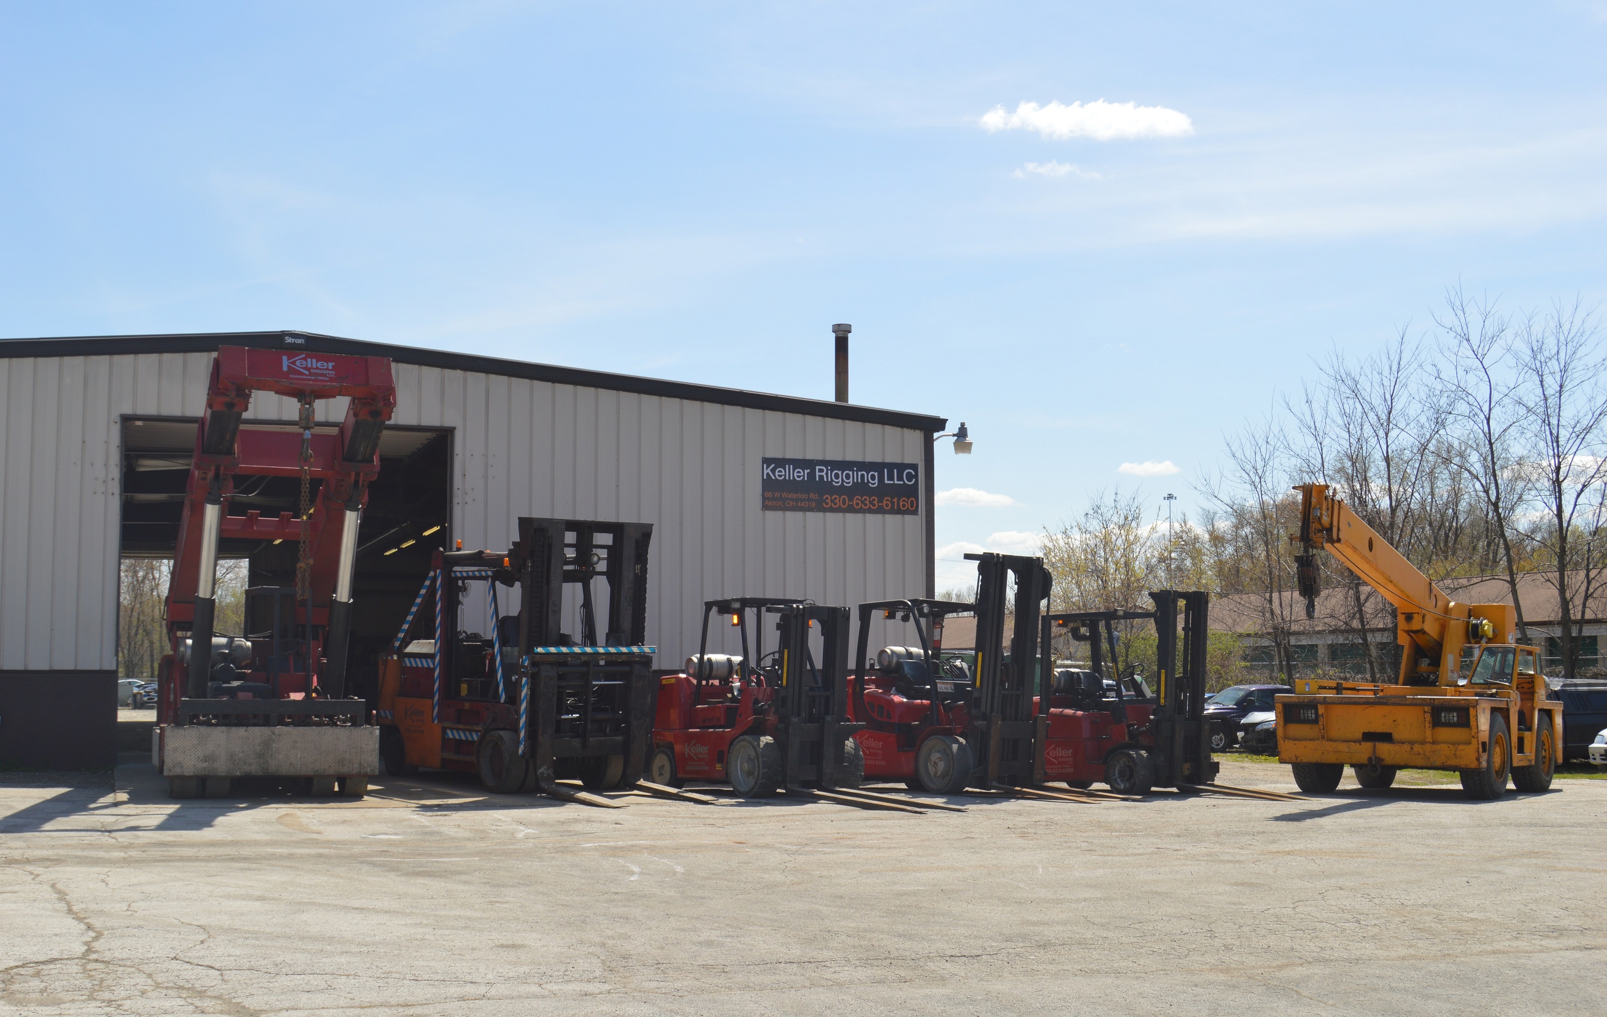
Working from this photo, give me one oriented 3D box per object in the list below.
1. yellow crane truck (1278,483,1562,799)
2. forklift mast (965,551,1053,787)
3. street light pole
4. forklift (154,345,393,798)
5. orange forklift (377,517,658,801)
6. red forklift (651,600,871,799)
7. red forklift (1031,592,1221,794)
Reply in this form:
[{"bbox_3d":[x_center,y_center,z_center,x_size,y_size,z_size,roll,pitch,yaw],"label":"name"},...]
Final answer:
[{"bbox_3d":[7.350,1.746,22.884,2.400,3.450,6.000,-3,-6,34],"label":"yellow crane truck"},{"bbox_3d":[2.410,1.957,22.766,1.200,2.870,0.700,3,-6,-33],"label":"forklift mast"},{"bbox_3d":[61.800,12.544,316.029,2.200,30.500,2.200,1,-5,-11],"label":"street light pole"},{"bbox_3d":[-7.000,0.935,24.204,2.440,5.200,4.900,2,-5,-20],"label":"forklift"},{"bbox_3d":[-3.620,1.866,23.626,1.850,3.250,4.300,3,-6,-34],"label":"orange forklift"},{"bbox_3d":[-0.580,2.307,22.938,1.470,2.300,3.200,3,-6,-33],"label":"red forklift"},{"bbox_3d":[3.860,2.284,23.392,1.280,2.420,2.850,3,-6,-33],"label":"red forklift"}]

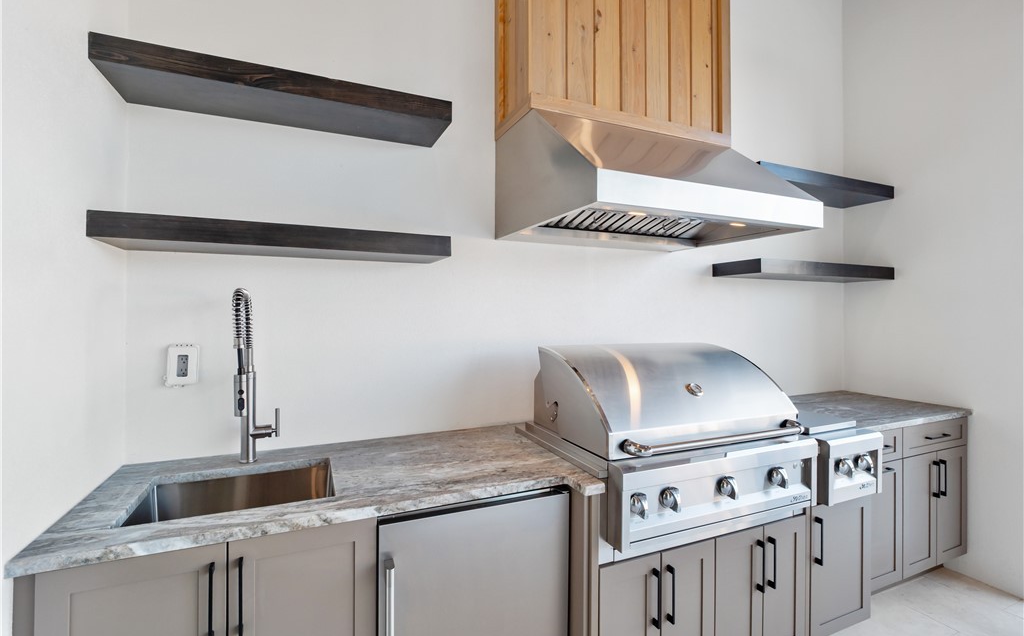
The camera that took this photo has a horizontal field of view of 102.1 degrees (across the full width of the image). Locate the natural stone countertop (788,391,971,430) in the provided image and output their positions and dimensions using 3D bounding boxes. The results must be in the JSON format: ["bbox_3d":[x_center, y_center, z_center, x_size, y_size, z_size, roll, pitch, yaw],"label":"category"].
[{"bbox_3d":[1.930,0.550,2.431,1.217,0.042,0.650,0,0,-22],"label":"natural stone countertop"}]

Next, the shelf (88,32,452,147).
[{"bbox_3d":[-0.811,-0.808,1.552,1.094,0.077,0.286,0,0,-22],"label":"shelf"}]

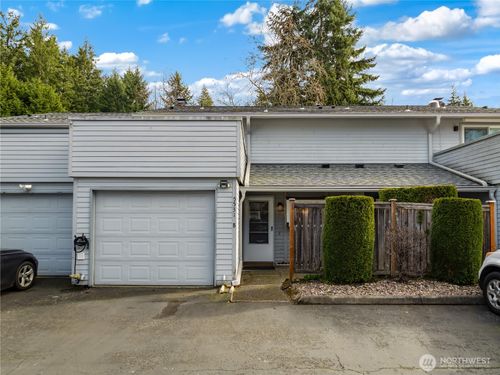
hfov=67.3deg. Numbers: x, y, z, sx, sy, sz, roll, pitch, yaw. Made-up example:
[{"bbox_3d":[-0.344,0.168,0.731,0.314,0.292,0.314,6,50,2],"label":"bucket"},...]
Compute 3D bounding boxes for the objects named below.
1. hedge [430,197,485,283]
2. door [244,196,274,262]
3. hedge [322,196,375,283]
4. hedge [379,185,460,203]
[{"bbox_3d":[4.590,1.150,8.330,0.960,1.860,0.930,0,-3,0],"label":"hedge"},{"bbox_3d":[0.287,1.288,11.600,0.930,2.050,0.070,0,-3,0],"label":"door"},{"bbox_3d":[2.210,1.150,8.370,1.050,1.870,0.980,0,-3,0],"label":"hedge"},{"bbox_3d":[4.280,1.100,9.650,1.800,2.200,0.920,0,-3,0],"label":"hedge"}]

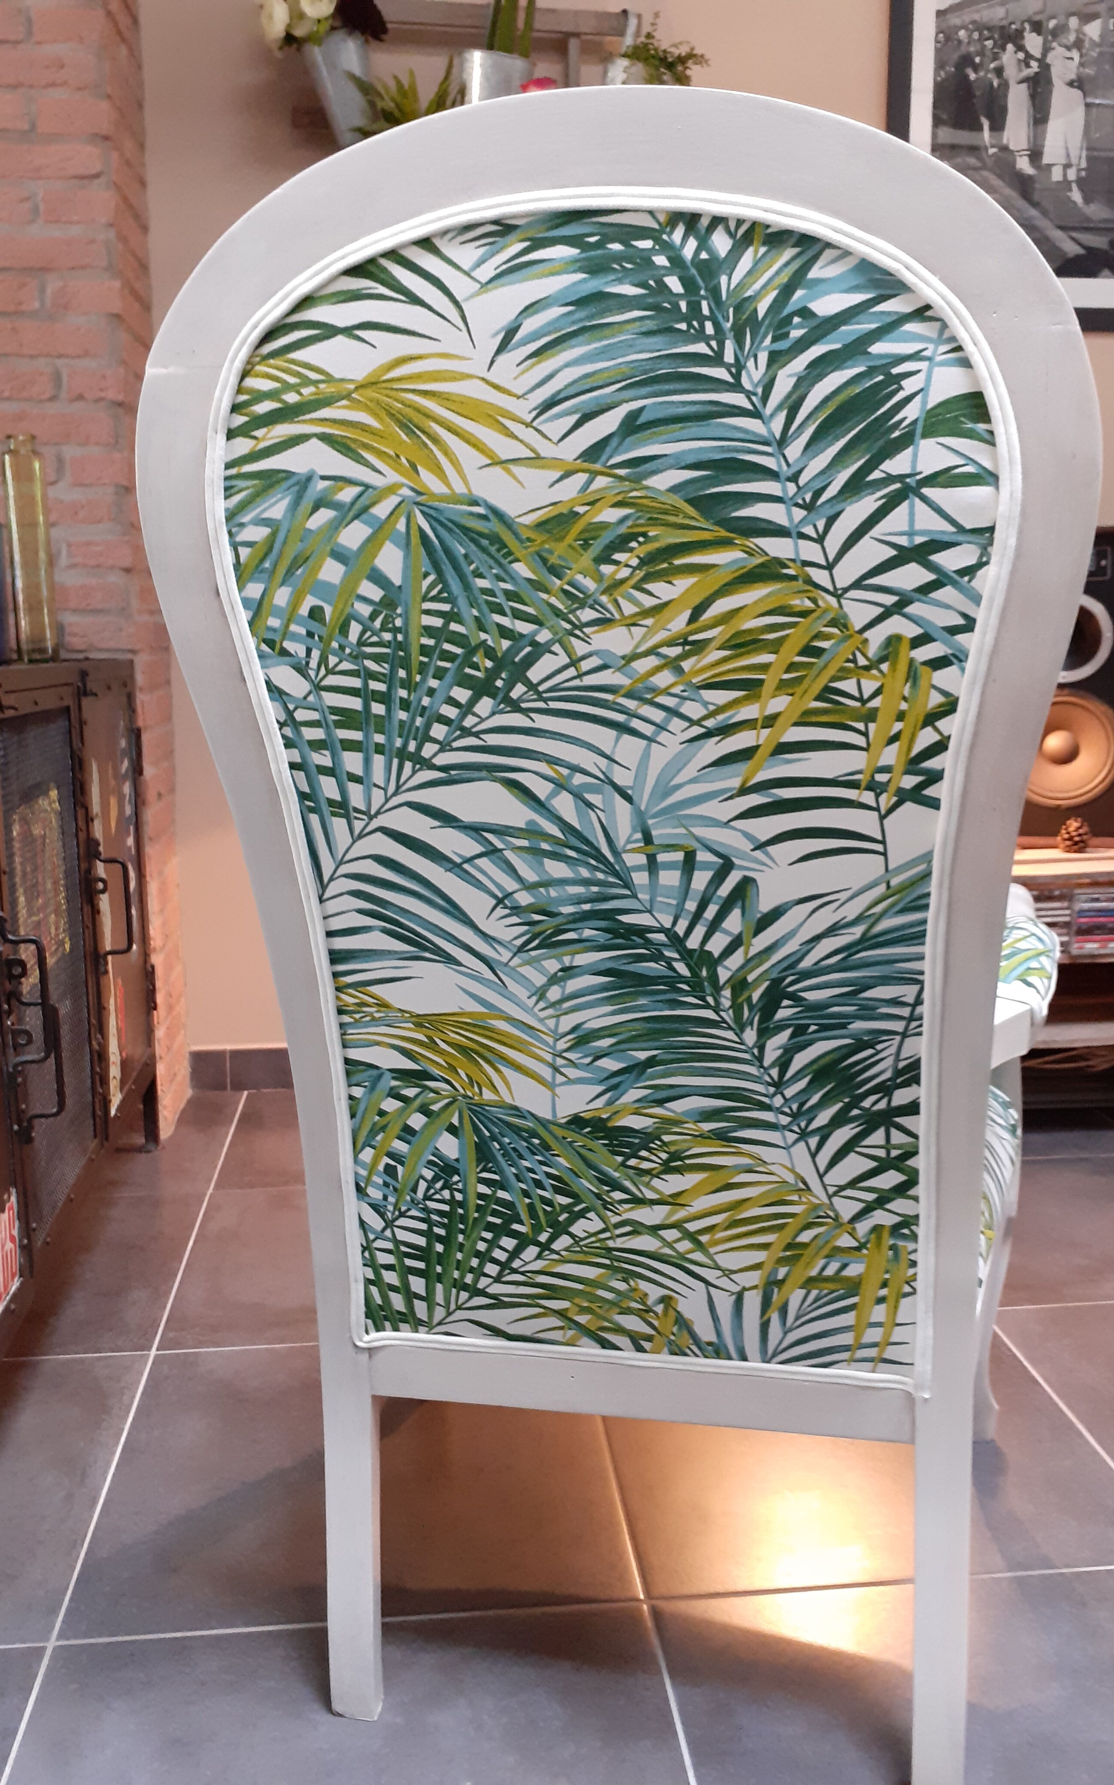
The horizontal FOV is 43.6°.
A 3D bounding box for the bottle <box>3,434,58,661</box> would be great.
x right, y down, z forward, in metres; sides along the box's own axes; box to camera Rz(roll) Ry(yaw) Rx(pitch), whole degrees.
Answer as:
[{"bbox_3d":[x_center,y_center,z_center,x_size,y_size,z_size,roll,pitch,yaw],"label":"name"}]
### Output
[{"bbox_3d":[-0.727,-0.475,1.937,0.056,0.307,0.056,-1,10,-6],"label":"bottle"}]

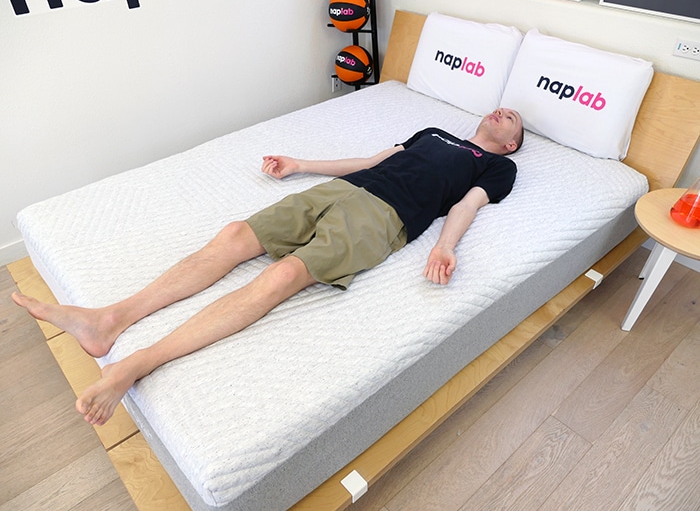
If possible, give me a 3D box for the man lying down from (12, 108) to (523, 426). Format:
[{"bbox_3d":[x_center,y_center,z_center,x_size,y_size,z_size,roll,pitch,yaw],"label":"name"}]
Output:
[{"bbox_3d":[-0.035,-0.193,1.670,1.900,0.245,0.940,-29,46,-31],"label":"man lying down"}]

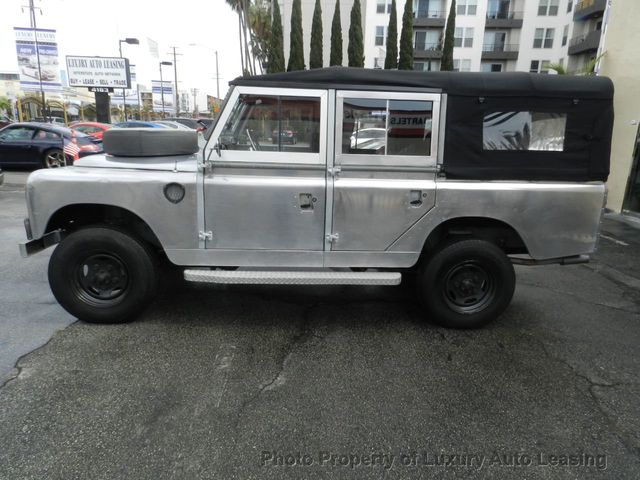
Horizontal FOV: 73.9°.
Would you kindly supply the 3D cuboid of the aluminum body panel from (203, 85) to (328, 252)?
[{"bbox_3d":[-0.385,-0.493,3.031,0.875,1.160,0.130,1,11,-4],"label":"aluminum body panel"}]

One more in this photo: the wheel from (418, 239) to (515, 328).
[{"bbox_3d":[1.154,0.335,3.366,0.735,0.735,0.230,2,13,-4],"label":"wheel"}]

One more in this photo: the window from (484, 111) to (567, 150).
[{"bbox_3d":[1.488,-0.793,3.110,0.625,0.270,0.030,1,9,-4],"label":"window"}]

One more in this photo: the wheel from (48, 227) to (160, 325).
[{"bbox_3d":[-1.608,0.261,3.173,0.735,0.735,0.230,2,13,-4],"label":"wheel"}]

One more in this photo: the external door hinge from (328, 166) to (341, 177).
[{"bbox_3d":[0.102,-0.487,3.013,0.100,0.071,0.050,1,14,-4],"label":"external door hinge"}]

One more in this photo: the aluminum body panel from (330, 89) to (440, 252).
[{"bbox_3d":[0.468,-0.482,3.091,0.775,1.160,0.130,1,11,-4],"label":"aluminum body panel"}]

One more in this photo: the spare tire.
[{"bbox_3d":[-1.447,-0.844,3.679,0.754,0.200,0.754,1,14,-4],"label":"spare tire"}]

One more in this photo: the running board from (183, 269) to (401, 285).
[{"bbox_3d":[-0.194,0.284,3.203,1.581,0.058,0.165,2,13,-4],"label":"running board"}]

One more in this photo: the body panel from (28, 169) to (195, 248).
[{"bbox_3d":[-1.448,-0.233,3.095,1.180,0.555,0.260,1,14,-4],"label":"body panel"}]

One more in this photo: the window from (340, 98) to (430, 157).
[{"bbox_3d":[0.479,-0.798,3.016,0.650,0.393,0.025,2,6,-4],"label":"window"}]

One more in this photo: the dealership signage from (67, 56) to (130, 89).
[{"bbox_3d":[-11.776,-8.928,22.724,2.980,1.497,0.462,1,14,-5],"label":"dealership signage"}]

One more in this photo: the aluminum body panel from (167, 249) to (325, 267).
[{"bbox_3d":[-0.545,0.129,3.171,1.160,0.134,0.060,1,14,-4],"label":"aluminum body panel"}]

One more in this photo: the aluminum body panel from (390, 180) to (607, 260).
[{"bbox_3d":[1.315,-0.148,3.194,1.597,0.586,0.070,2,13,-4],"label":"aluminum body panel"}]

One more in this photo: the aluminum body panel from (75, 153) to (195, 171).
[{"bbox_3d":[-1.400,-0.697,3.724,0.884,0.160,1.220,2,13,-4],"label":"aluminum body panel"}]

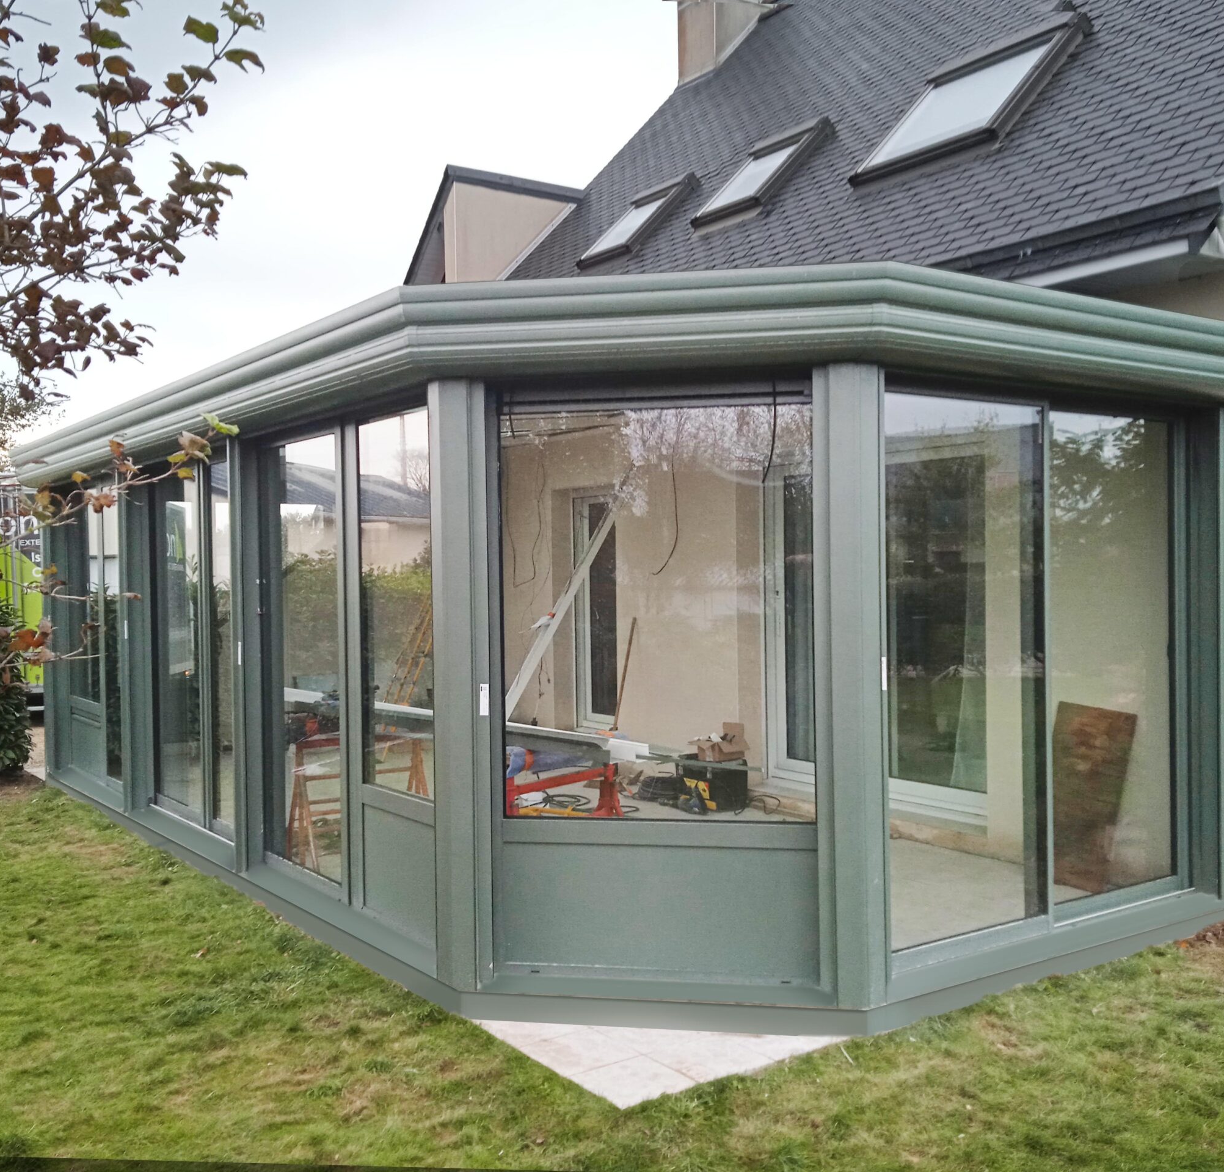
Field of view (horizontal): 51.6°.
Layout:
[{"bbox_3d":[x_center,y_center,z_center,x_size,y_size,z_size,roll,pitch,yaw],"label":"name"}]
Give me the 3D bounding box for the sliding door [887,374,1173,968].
[{"bbox_3d":[1.752,0.298,5.074,1.881,2.056,0.100,-1,1,-35],"label":"sliding door"}]

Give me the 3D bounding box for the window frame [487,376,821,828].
[{"bbox_3d":[0.158,0.086,4.628,1.159,1.550,0.040,-1,0,10],"label":"window frame"}]

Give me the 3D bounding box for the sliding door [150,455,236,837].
[{"bbox_3d":[-2.505,0.344,7.524,0.100,2.083,1.778,-1,1,-36],"label":"sliding door"}]

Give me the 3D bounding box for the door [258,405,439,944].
[{"bbox_3d":[-1.257,0.360,5.788,0.100,2.133,2.031,-1,1,-36],"label":"door"}]

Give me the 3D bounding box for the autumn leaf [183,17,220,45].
[{"bbox_3d":[-1.040,-1.405,3.200,0.088,0.066,0.045,-1,0,-18],"label":"autumn leaf"}]

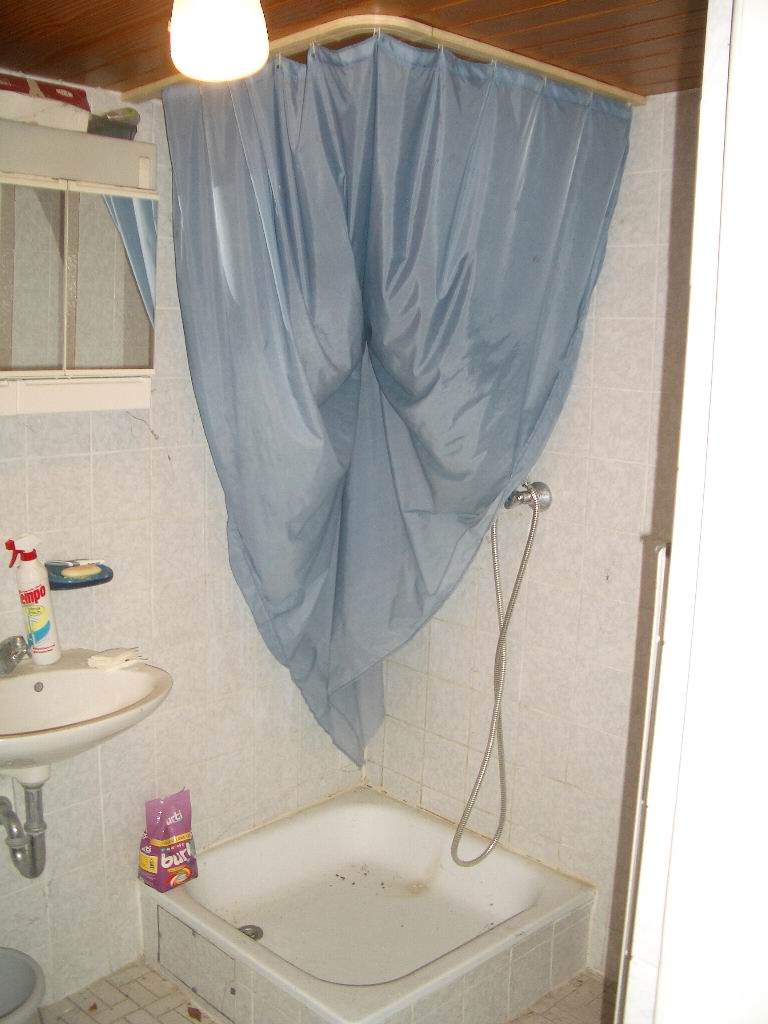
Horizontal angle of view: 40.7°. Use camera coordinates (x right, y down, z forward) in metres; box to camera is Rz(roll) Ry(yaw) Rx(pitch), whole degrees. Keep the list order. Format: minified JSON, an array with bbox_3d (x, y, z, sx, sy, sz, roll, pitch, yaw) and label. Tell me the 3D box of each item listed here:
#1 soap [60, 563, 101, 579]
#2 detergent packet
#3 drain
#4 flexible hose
[{"bbox_3d":[-0.638,0.123,2.178,0.062,0.026,0.095,11,13,43],"label":"soap"},{"bbox_3d":[-0.512,0.766,2.453,0.095,0.213,0.105,11,13,43],"label":"detergent packet"},{"bbox_3d":[-0.317,1.007,2.477,0.066,0.014,0.066,2,9,0],"label":"drain"},{"bbox_3d":[0.266,0.426,2.557,0.230,1.020,0.095,11,13,43],"label":"flexible hose"}]

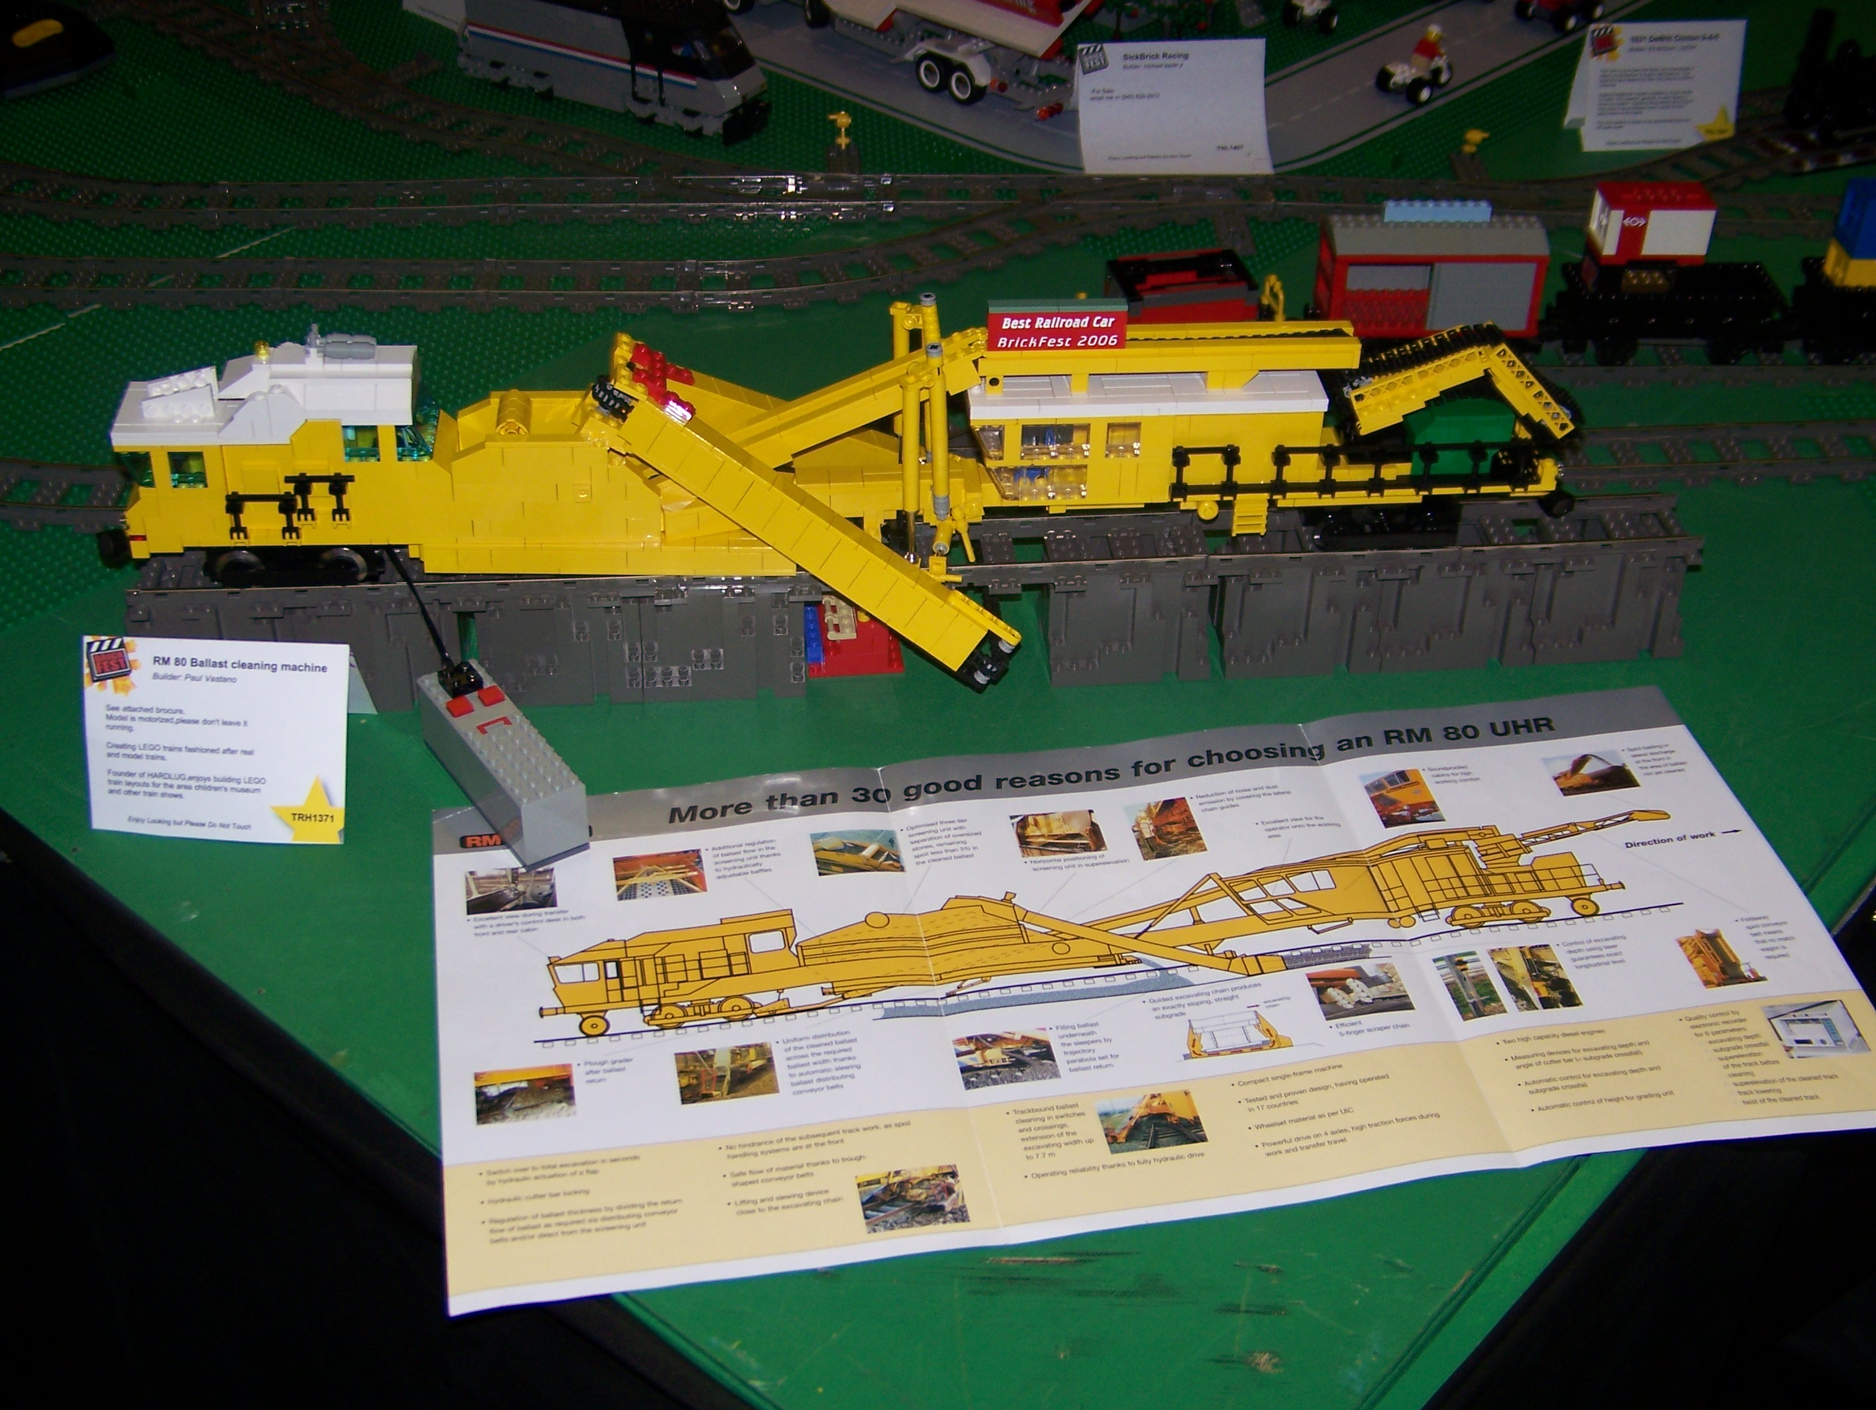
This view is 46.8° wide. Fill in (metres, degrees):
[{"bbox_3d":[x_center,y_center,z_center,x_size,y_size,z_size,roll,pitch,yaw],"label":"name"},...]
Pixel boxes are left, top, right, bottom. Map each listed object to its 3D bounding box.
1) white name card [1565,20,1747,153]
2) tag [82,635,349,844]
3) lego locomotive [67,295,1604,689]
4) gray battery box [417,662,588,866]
[{"bbox_3d":[0.552,-0.480,1.667,0.124,0.092,0.047,-3,38,-7],"label":"white name card"},{"bbox_3d":[-0.326,0.001,1.008,0.121,0.077,0.094,3,38,1],"label":"tag"},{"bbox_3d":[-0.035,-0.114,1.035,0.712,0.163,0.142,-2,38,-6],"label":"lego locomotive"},{"bbox_3d":[-0.204,0.026,1.014,0.032,0.039,0.112,-22,44,-28],"label":"gray battery box"}]

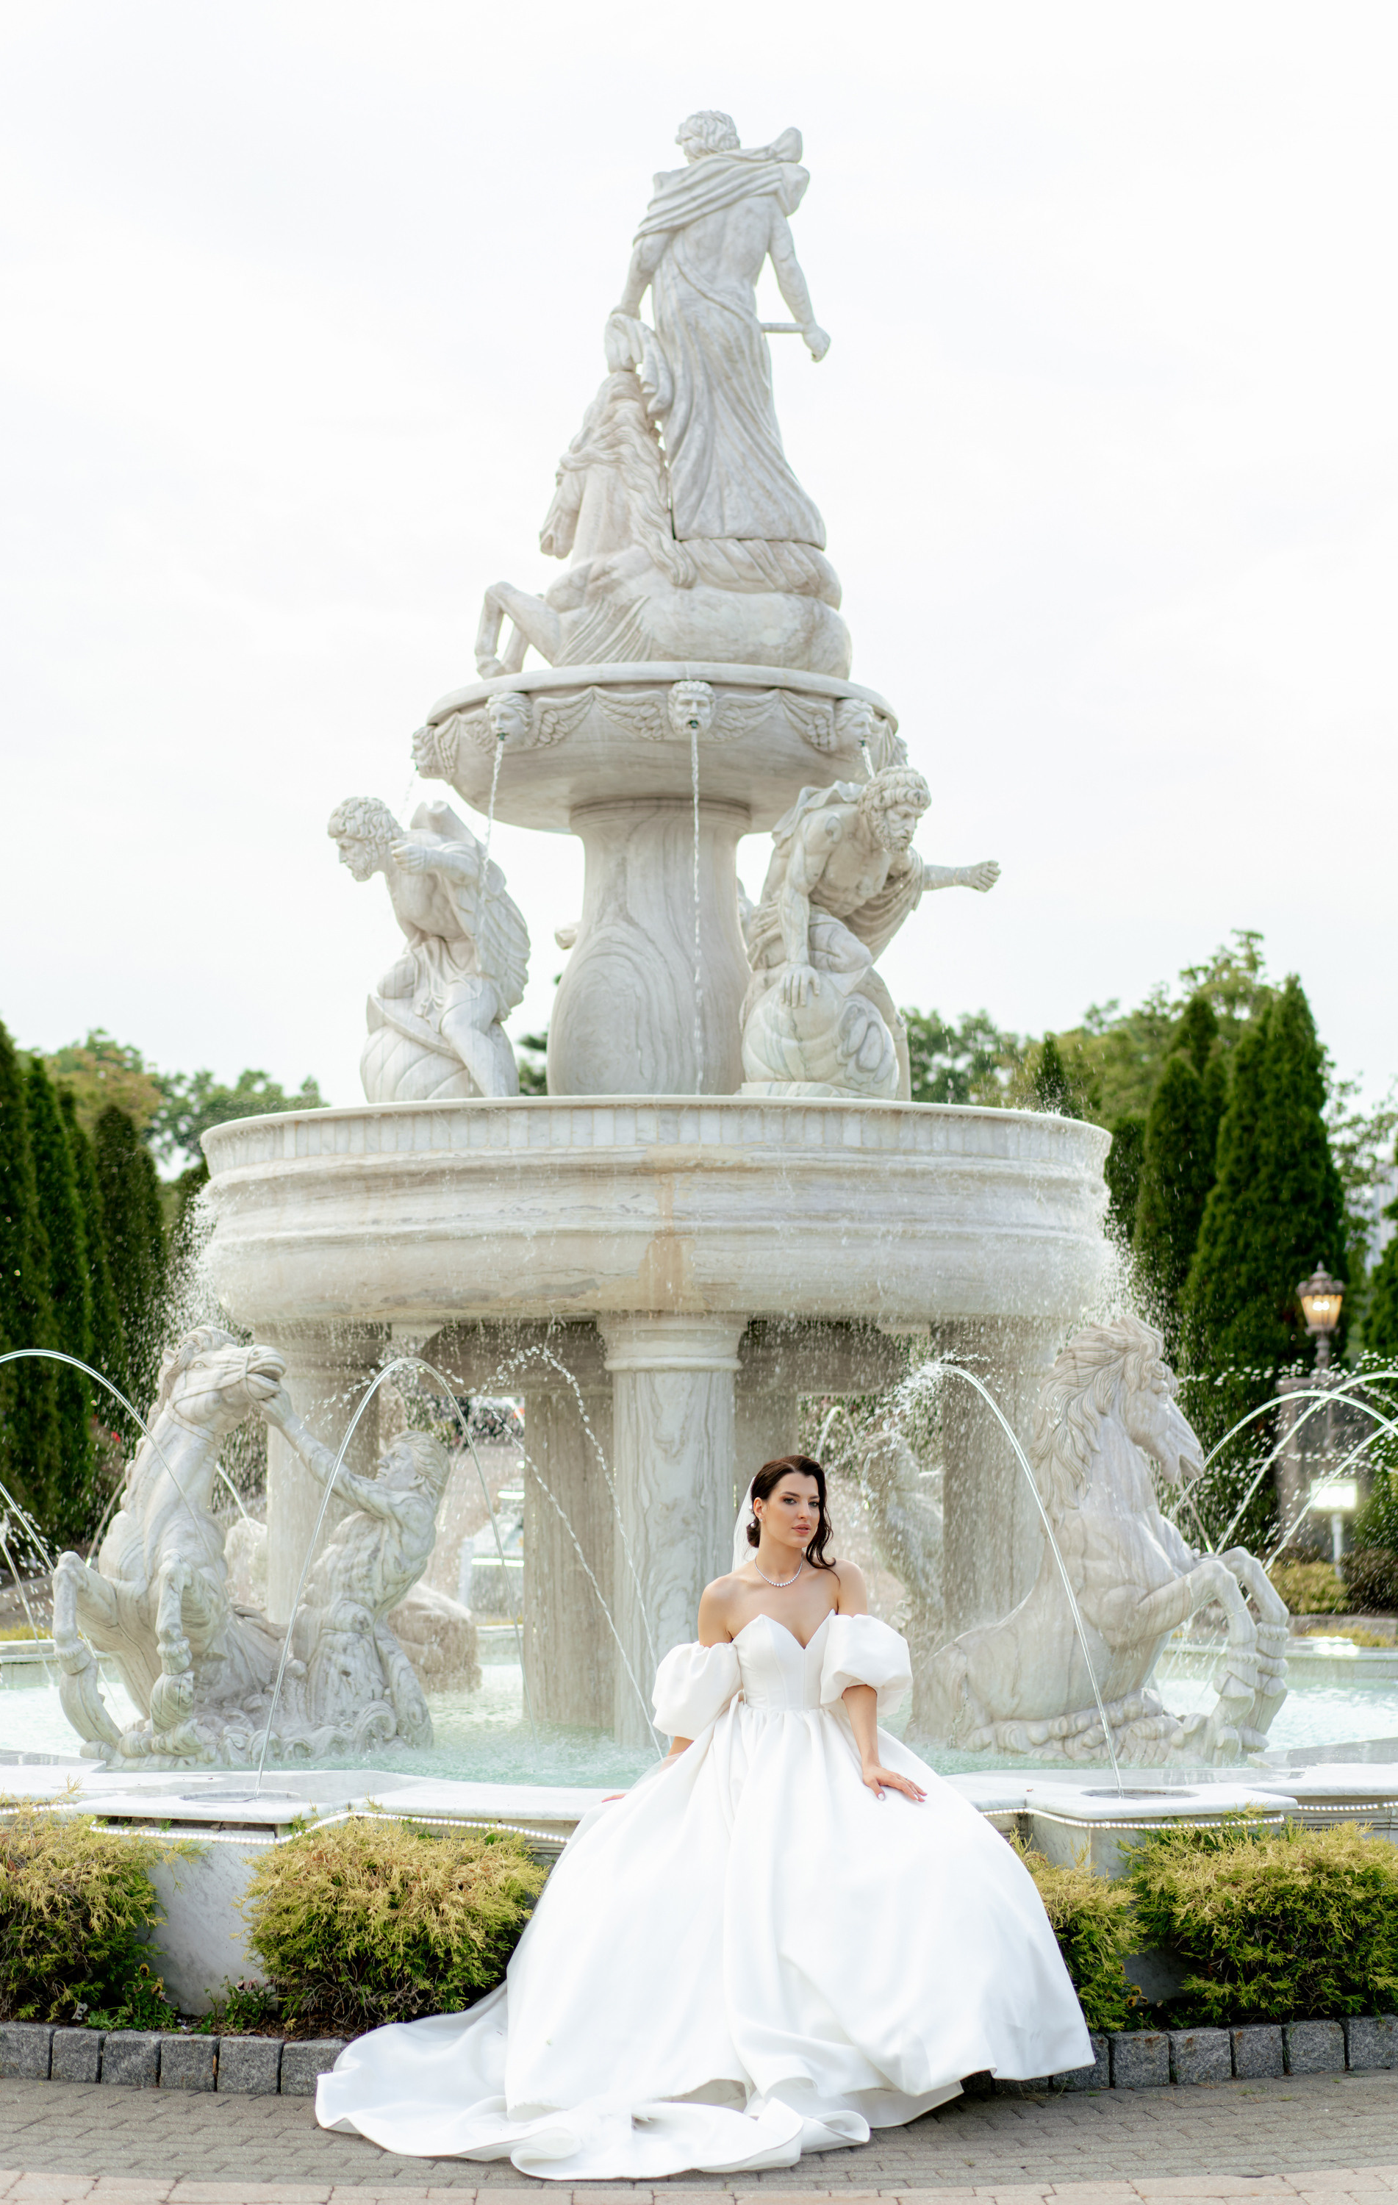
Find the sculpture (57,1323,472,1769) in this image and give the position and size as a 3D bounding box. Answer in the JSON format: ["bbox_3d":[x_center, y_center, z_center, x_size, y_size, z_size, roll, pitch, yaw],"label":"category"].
[{"bbox_3d":[-1.524,1.470,11.257,1.000,1.424,1.150,-4,-7,37],"label":"sculpture"}]

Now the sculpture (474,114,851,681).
[{"bbox_3d":[-0.122,-2.376,11.693,1.200,2.181,1.020,2,-6,-20],"label":"sculpture"}]

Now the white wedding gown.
[{"bbox_3d":[0.000,1.627,7.189,1.590,1.005,1.692,1,-6,-8],"label":"white wedding gown"}]

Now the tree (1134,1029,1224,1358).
[{"bbox_3d":[4.449,1.604,30.491,1.217,4.661,1.217,0,-6,0],"label":"tree"}]

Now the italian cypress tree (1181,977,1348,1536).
[{"bbox_3d":[4.698,1.312,28.008,1.390,4.742,1.390,0,-6,0],"label":"italian cypress tree"}]

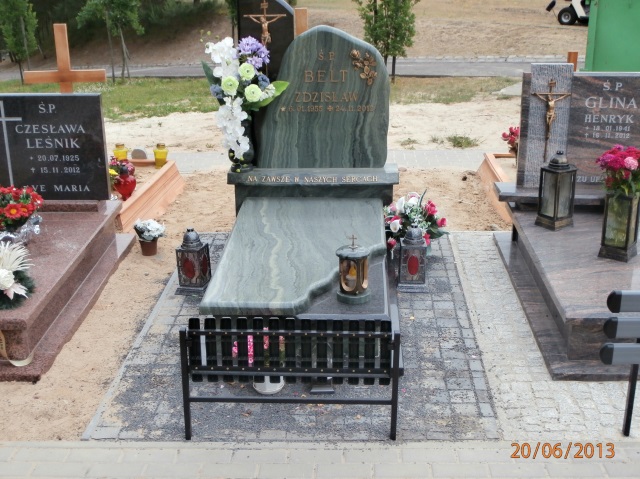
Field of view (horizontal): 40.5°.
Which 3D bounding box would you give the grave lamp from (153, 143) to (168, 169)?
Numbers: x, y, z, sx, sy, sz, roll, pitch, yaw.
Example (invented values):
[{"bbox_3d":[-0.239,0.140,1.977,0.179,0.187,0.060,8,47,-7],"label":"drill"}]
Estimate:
[{"bbox_3d":[-1.147,-0.603,6.257,0.108,0.180,0.108,0,19,0],"label":"grave lamp"}]

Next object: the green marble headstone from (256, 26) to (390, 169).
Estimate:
[{"bbox_3d":[0.020,-0.796,4.872,0.745,0.793,0.085,0,19,1],"label":"green marble headstone"}]

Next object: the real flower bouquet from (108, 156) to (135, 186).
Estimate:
[{"bbox_3d":[-1.305,-0.413,5.667,0.200,0.249,0.190,0,19,0],"label":"real flower bouquet"}]

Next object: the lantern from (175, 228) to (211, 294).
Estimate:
[{"bbox_3d":[-0.668,0.104,4.564,0.165,0.336,0.165,-5,19,-15],"label":"lantern"}]

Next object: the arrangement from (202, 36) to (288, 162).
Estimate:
[{"bbox_3d":[-0.408,-0.755,4.759,0.460,0.694,0.300,0,19,0],"label":"arrangement"}]

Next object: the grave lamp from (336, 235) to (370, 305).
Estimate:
[{"bbox_3d":[0.137,0.120,3.665,0.147,0.293,0.147,0,19,0],"label":"grave lamp"}]

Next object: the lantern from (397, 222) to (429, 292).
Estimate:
[{"bbox_3d":[0.492,0.090,4.567,0.165,0.361,0.165,1,19,4],"label":"lantern"}]

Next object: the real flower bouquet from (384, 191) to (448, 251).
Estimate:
[{"bbox_3d":[0.539,-0.079,4.851,0.345,0.380,0.310,0,19,0],"label":"real flower bouquet"}]

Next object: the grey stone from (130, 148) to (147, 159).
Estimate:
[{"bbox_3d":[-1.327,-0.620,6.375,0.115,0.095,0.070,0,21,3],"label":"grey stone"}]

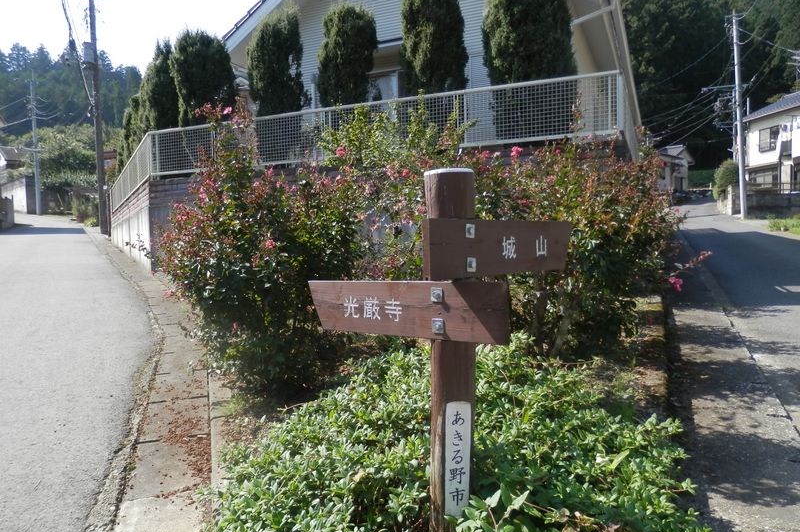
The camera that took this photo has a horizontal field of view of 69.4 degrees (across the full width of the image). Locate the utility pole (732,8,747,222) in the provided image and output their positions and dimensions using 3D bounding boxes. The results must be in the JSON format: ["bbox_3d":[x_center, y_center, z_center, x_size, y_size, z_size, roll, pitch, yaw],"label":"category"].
[{"bbox_3d":[17.630,-7.810,30.000,0.360,10.700,0.360,-1,3,0],"label":"utility pole"}]

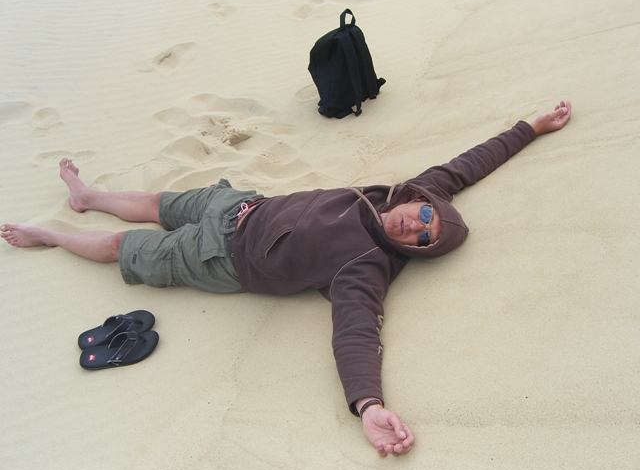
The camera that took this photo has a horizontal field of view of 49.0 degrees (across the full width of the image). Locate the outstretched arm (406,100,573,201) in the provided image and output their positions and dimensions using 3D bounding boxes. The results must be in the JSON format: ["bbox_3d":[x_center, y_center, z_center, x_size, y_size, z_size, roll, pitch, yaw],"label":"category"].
[{"bbox_3d":[0.592,-0.293,2.461,0.690,0.130,0.140,-31,41,-10],"label":"outstretched arm"}]

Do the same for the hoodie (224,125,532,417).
[{"bbox_3d":[0.165,-0.021,2.271,0.880,0.260,1.200,2,46,26],"label":"hoodie"}]

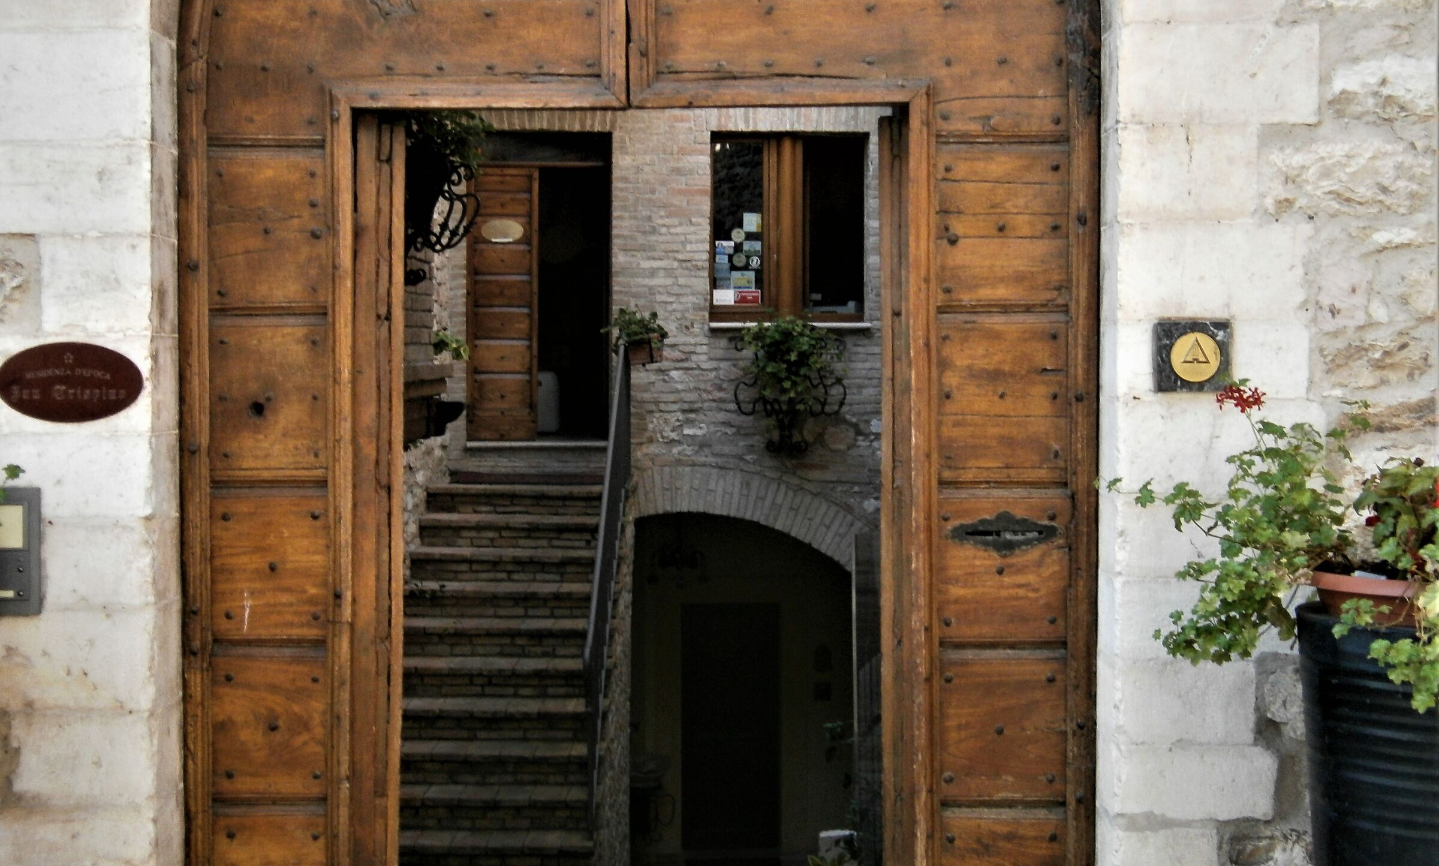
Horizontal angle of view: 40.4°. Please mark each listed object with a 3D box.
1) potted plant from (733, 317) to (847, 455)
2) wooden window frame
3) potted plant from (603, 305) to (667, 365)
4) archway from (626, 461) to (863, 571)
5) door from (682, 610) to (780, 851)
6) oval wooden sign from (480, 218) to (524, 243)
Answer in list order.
[{"bbox_3d":[0.511,-0.341,14.100,0.820,1.000,0.420,0,1,0],"label":"potted plant"},{"bbox_3d":[0.505,-1.527,14.500,1.150,1.380,0.160,0,1,0],"label":"wooden window frame"},{"bbox_3d":[-0.604,-0.693,14.000,0.470,0.410,0.360,0,1,0],"label":"potted plant"},{"bbox_3d":[0.216,0.615,14.450,1.720,0.780,0.380,0,1,0],"label":"archway"},{"bbox_3d":[0.090,2.477,16.400,0.850,2.080,0.080,0,1,0],"label":"door"},{"bbox_3d":[-1.610,-1.498,14.500,0.335,0.180,0.025,0,1,0],"label":"oval wooden sign"}]

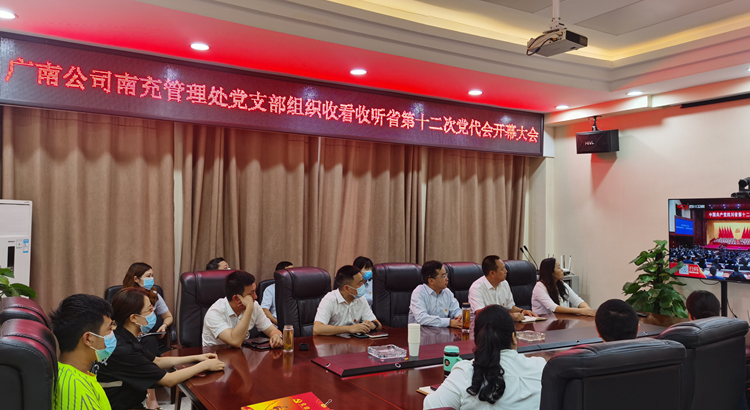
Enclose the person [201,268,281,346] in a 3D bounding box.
[{"bbox_3d":[-0.900,1.032,3.800,0.530,1.210,0.760,1,-2,-32],"label":"person"}]

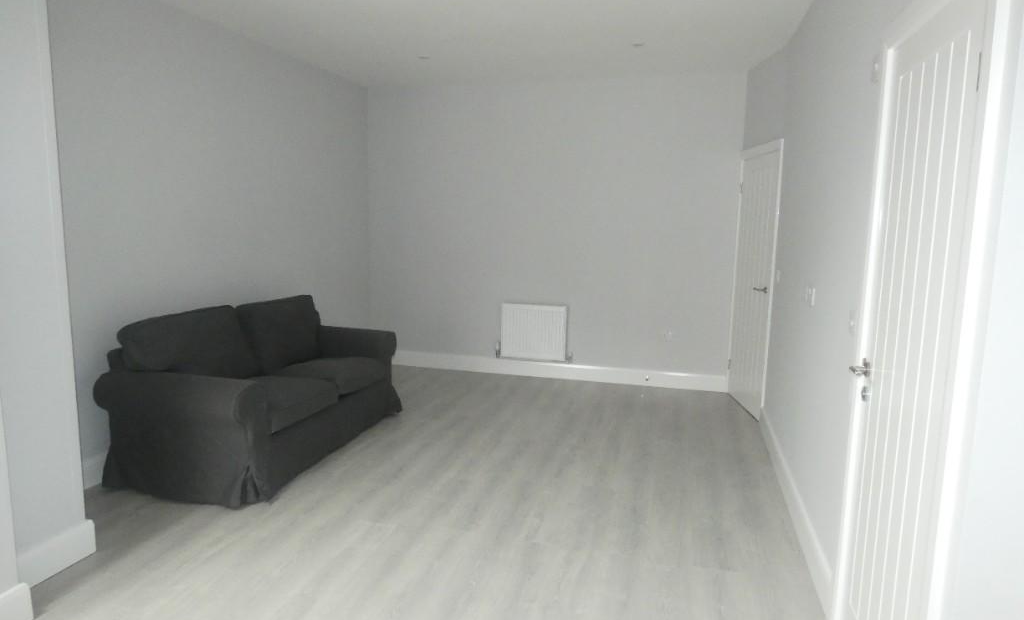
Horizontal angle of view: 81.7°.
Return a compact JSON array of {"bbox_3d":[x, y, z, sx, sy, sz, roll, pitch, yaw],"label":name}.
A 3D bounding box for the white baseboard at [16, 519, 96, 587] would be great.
[{"bbox_3d":[-1.857,0.996,2.380,0.020,0.150,0.380,3,8,15],"label":"white baseboard"}]

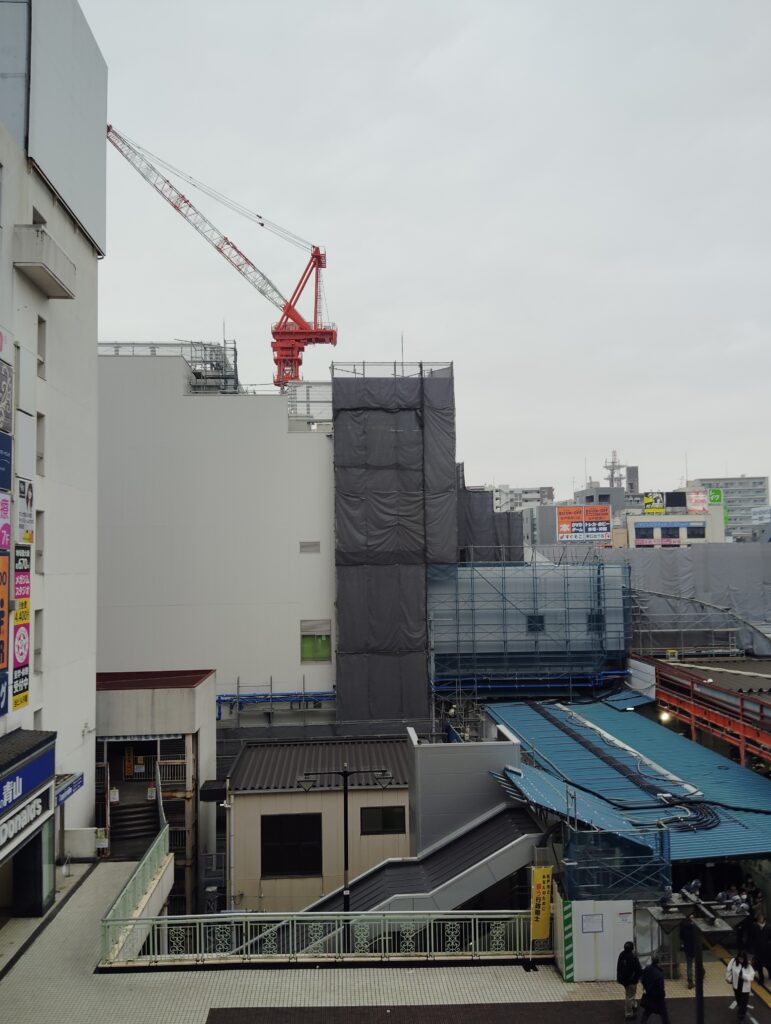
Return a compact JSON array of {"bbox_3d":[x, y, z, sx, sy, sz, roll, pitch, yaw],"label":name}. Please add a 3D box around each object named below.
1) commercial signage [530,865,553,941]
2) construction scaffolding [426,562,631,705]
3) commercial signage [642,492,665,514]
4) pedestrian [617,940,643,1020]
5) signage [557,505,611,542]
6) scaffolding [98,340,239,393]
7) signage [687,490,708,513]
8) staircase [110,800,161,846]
[{"bbox_3d":[4.012,10.024,21.266,0.530,1.820,0.060,-1,-4,-4],"label":"commercial signage"},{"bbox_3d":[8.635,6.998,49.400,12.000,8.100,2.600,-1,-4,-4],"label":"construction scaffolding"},{"bbox_3d":[49.201,-1.649,152.000,3.900,3.900,0.350,-1,-4,0],"label":"commercial signage"},{"bbox_3d":[5.500,10.597,18.801,0.520,1.670,0.420,-2,-4,21],"label":"pedestrian"},{"bbox_3d":[35.417,2.052,148.000,9.500,6.400,0.400,-1,-4,0],"label":"signage"},{"bbox_3d":[-13.865,-9.297,53.000,9.200,3.300,2.500,-1,-4,-4],"label":"scaffolding"},{"bbox_3d":[57.172,-1.832,152.000,3.900,3.900,0.350,-1,-4,0],"label":"signage"},{"bbox_3d":[-9.702,12.070,32.456,1.750,1.000,1.750,0,-4,-13],"label":"staircase"}]

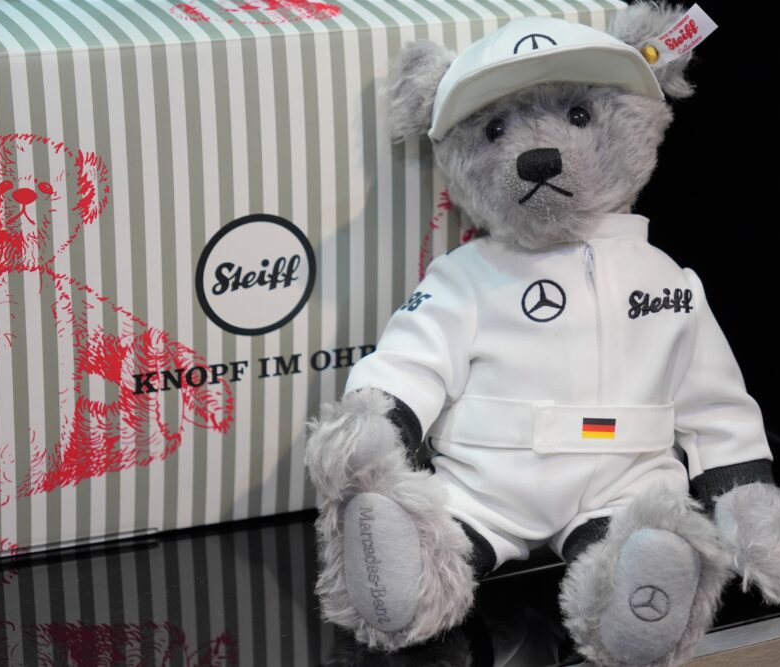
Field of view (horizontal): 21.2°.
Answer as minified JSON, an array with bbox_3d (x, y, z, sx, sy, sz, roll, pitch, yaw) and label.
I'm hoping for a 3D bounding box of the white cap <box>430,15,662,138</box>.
[{"bbox_3d":[0.063,-0.110,0.870,0.098,0.056,0.105,-9,-15,3],"label":"white cap"}]

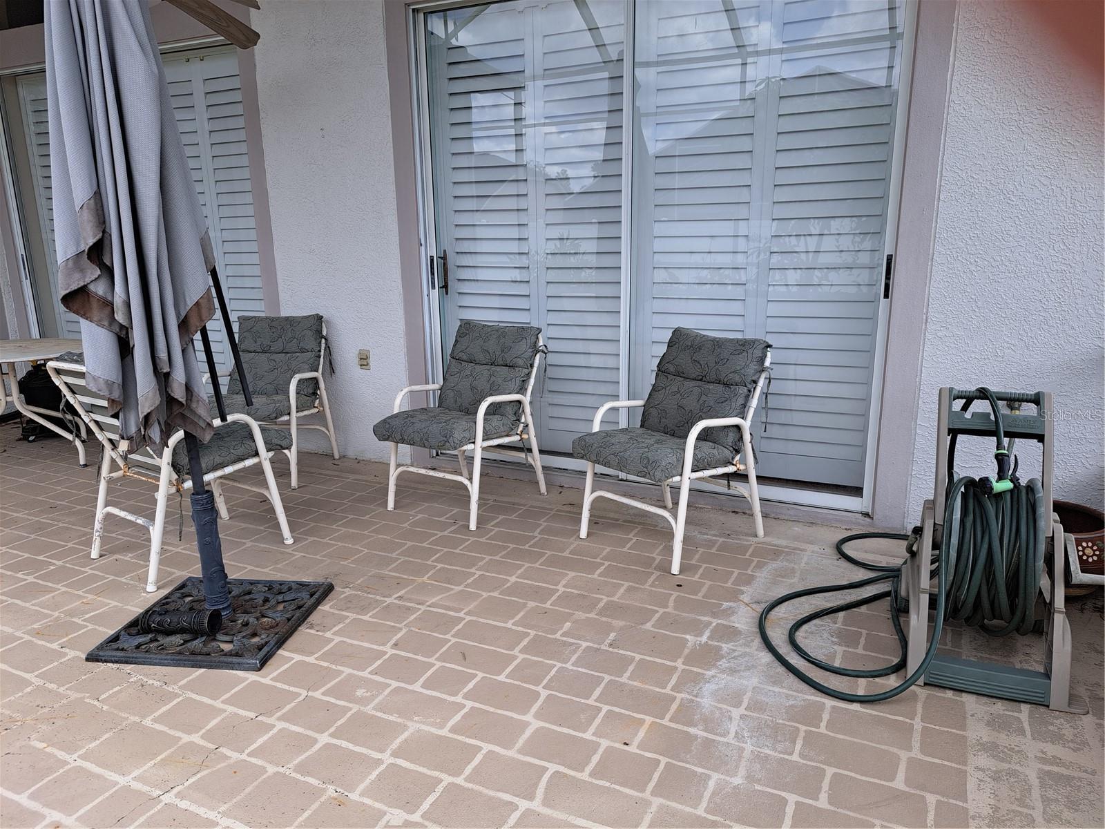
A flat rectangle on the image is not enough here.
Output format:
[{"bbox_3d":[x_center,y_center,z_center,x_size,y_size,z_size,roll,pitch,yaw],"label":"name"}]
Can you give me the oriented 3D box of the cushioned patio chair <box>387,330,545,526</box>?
[{"bbox_3d":[-0.435,0.025,3.828,0.556,0.877,0.716,8,15,32],"label":"cushioned patio chair"}]

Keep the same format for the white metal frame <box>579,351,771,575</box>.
[{"bbox_3d":[0.525,0.126,3.338,0.716,0.877,0.556,-11,17,-40],"label":"white metal frame"}]

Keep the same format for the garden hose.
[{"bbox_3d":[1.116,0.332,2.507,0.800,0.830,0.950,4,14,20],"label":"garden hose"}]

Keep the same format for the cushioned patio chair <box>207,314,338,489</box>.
[{"bbox_3d":[-1.634,-0.088,4.378,0.556,0.877,0.716,1,13,7],"label":"cushioned patio chair"}]

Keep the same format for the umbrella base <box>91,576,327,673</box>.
[{"bbox_3d":[-1.171,0.714,2.698,0.588,0.042,0.576,1,13,7],"label":"umbrella base"}]

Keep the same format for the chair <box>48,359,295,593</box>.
[{"bbox_3d":[-1.563,0.168,3.259,0.556,0.868,0.716,9,16,37],"label":"chair"}]

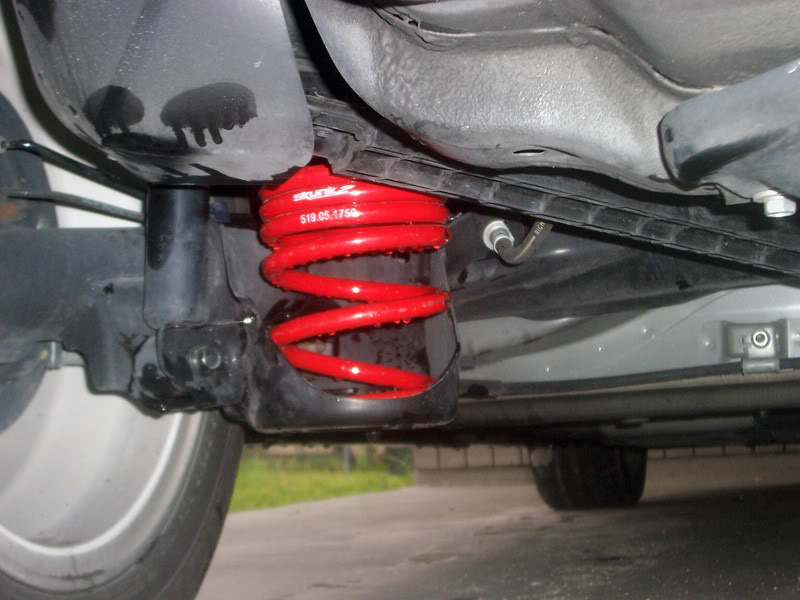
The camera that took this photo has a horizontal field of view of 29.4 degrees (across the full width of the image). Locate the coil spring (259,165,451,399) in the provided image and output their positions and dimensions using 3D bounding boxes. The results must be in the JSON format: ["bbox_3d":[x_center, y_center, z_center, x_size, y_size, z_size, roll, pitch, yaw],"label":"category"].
[{"bbox_3d":[-0.025,-0.005,0.865,0.106,0.144,0.106,-1,-1,0],"label":"coil spring"}]

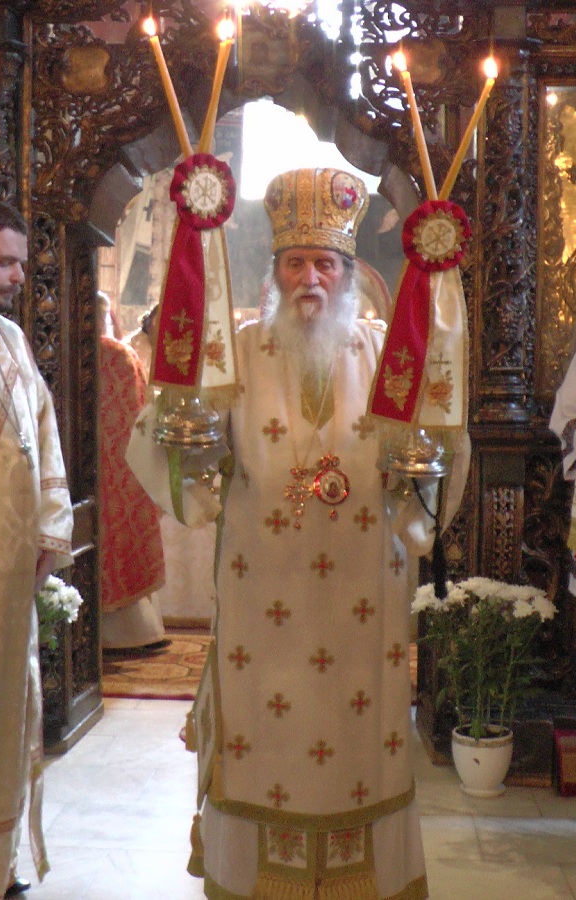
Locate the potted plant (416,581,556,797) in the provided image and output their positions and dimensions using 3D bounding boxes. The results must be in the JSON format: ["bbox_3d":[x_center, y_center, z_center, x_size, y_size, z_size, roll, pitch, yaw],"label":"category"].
[{"bbox_3d":[0.574,0.707,3.769,0.400,0.610,0.370,0,3,5],"label":"potted plant"}]

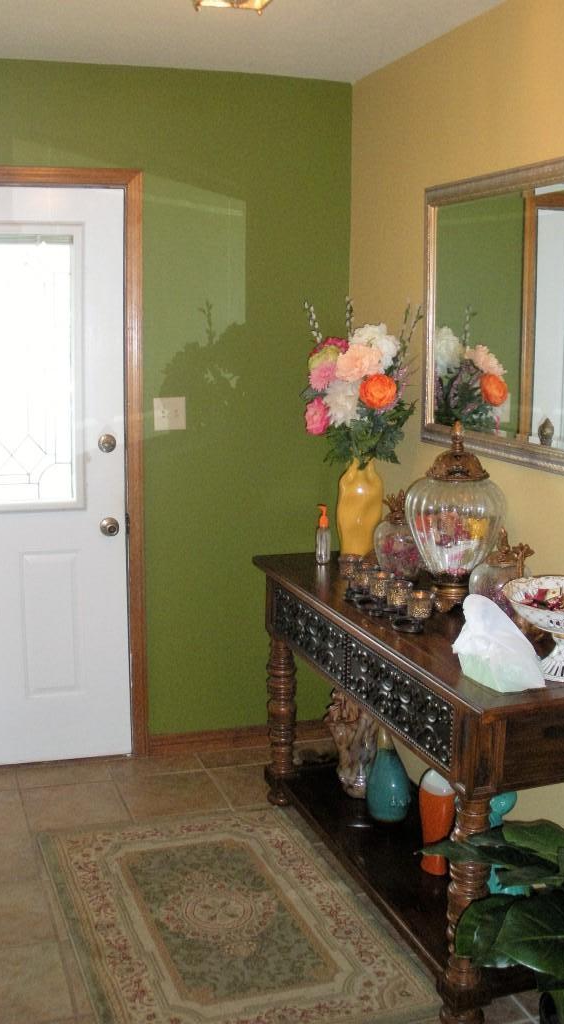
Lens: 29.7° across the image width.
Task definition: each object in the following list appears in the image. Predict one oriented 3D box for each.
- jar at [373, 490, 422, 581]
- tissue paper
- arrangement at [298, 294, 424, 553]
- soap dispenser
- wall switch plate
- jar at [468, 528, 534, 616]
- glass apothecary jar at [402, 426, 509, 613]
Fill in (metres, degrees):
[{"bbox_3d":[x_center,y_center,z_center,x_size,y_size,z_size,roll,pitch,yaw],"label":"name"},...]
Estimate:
[{"bbox_3d":[0.356,0.069,3.236,0.152,0.273,0.152,1,9,0],"label":"jar"},{"bbox_3d":[0.472,0.269,2.284,0.150,0.185,0.170,-3,10,-18],"label":"tissue paper"},{"bbox_3d":[0.233,-0.248,3.374,0.370,0.852,0.390,1,9,0],"label":"arrangement"},{"bbox_3d":[0.131,0.071,3.463,0.052,0.192,0.045,-3,10,-18],"label":"soap dispenser"},{"bbox_3d":[-0.388,-0.340,3.712,0.115,0.114,0.009,-3,10,-18],"label":"wall switch plate"},{"bbox_3d":[0.532,0.174,2.597,0.155,0.276,0.155,1,9,0],"label":"jar"},{"bbox_3d":[0.464,0.012,2.854,0.273,0.512,0.273,1,9,0],"label":"glass apothecary jar"}]

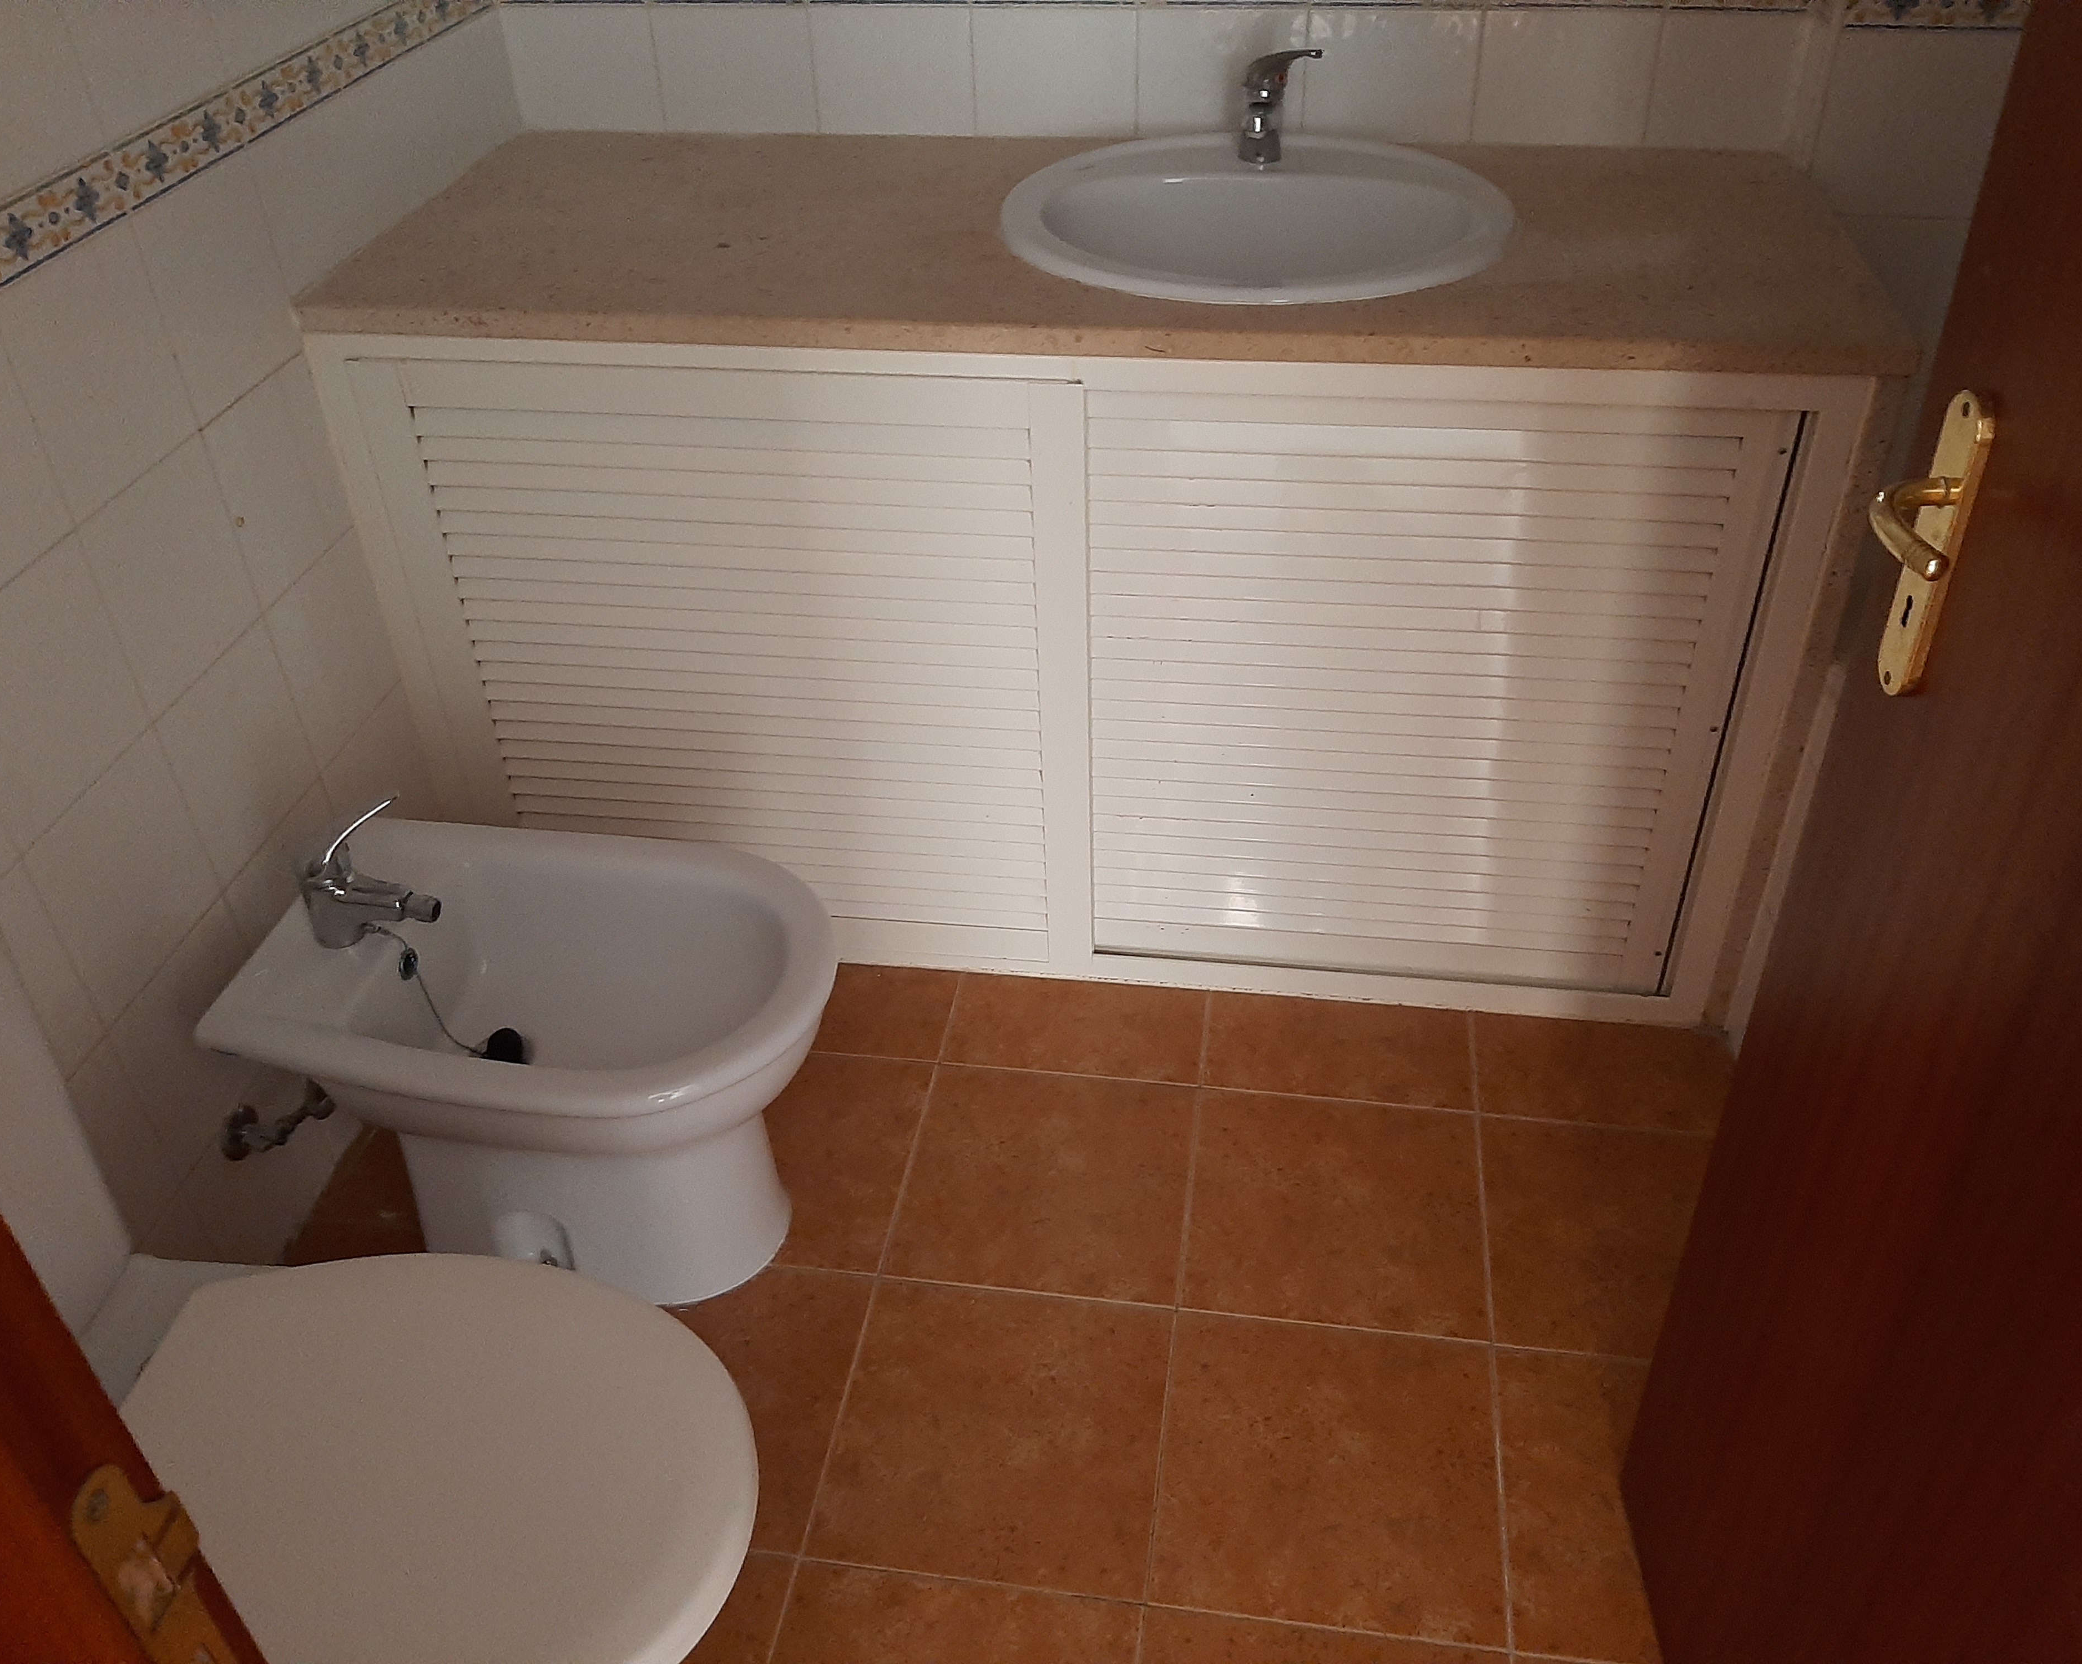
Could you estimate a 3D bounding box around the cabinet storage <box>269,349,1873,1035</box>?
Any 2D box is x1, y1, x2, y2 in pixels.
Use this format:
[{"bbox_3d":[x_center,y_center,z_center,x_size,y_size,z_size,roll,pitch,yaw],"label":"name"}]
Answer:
[{"bbox_3d":[0.056,-0.323,2.169,1.543,0.812,0.613,4,37,8],"label":"cabinet storage"}]

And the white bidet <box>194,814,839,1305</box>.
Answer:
[{"bbox_3d":[-0.475,0.259,1.782,0.570,0.385,0.372,4,38,8],"label":"white bidet"}]

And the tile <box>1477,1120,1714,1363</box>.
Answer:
[{"bbox_3d":[0.635,0.436,1.848,0.314,0.010,0.314,4,38,8],"label":"tile"}]

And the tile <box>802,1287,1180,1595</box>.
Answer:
[{"bbox_3d":[-0.039,0.581,1.684,0.314,0.010,0.314,4,38,8],"label":"tile"}]

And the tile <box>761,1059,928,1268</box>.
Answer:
[{"bbox_3d":[-0.301,0.365,1.959,0.312,0.010,0.312,4,38,8],"label":"tile"}]

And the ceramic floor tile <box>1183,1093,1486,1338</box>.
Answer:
[{"bbox_3d":[0.318,0.407,1.871,0.310,0.010,0.313,4,37,8],"label":"ceramic floor tile"}]

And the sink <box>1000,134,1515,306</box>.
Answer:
[{"bbox_3d":[0.233,-0.607,1.915,0.550,0.180,0.485,3,38,7],"label":"sink"}]

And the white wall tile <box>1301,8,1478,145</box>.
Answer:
[{"bbox_3d":[0.415,-0.895,2.058,0.200,0.172,0.010,4,38,8],"label":"white wall tile"}]

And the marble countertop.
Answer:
[{"bbox_3d":[0.058,-0.659,1.903,1.569,0.029,0.624,4,38,8],"label":"marble countertop"}]

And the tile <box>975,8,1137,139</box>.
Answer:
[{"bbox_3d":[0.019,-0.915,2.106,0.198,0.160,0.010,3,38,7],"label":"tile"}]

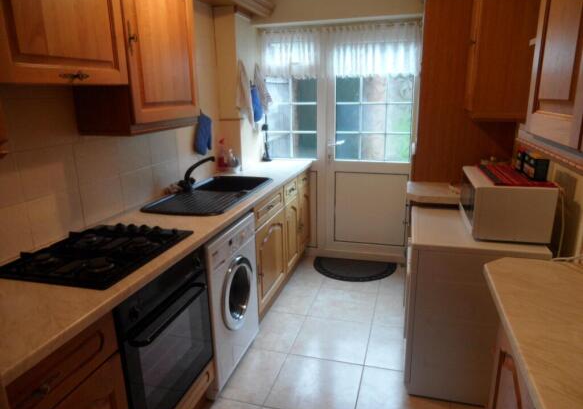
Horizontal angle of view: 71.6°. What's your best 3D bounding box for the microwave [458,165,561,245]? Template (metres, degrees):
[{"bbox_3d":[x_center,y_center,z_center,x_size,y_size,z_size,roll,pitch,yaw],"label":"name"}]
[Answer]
[{"bbox_3d":[1.142,-0.014,2.191,0.348,0.268,0.580,3,14,16],"label":"microwave"}]

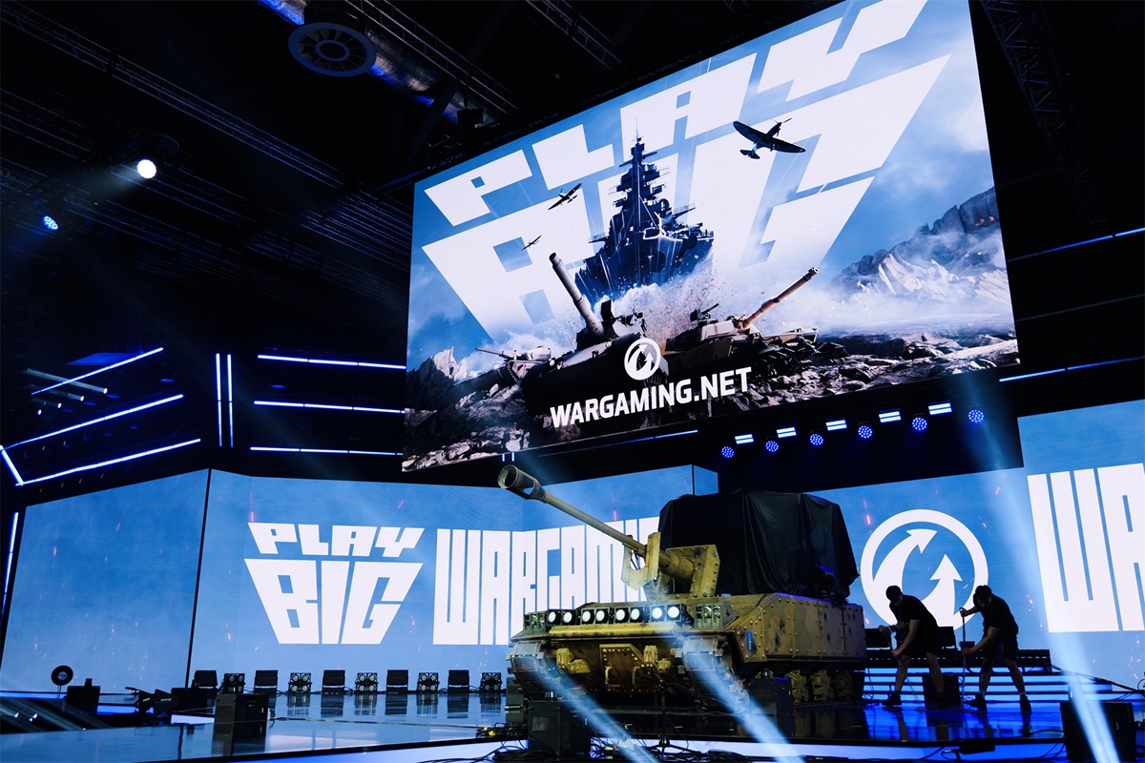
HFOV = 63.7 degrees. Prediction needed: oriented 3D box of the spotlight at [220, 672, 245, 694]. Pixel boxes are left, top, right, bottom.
[{"bbox_3d":[-5.267,4.690,14.300,0.340,0.320,0.200,10,-19,-31],"label":"spotlight"}]

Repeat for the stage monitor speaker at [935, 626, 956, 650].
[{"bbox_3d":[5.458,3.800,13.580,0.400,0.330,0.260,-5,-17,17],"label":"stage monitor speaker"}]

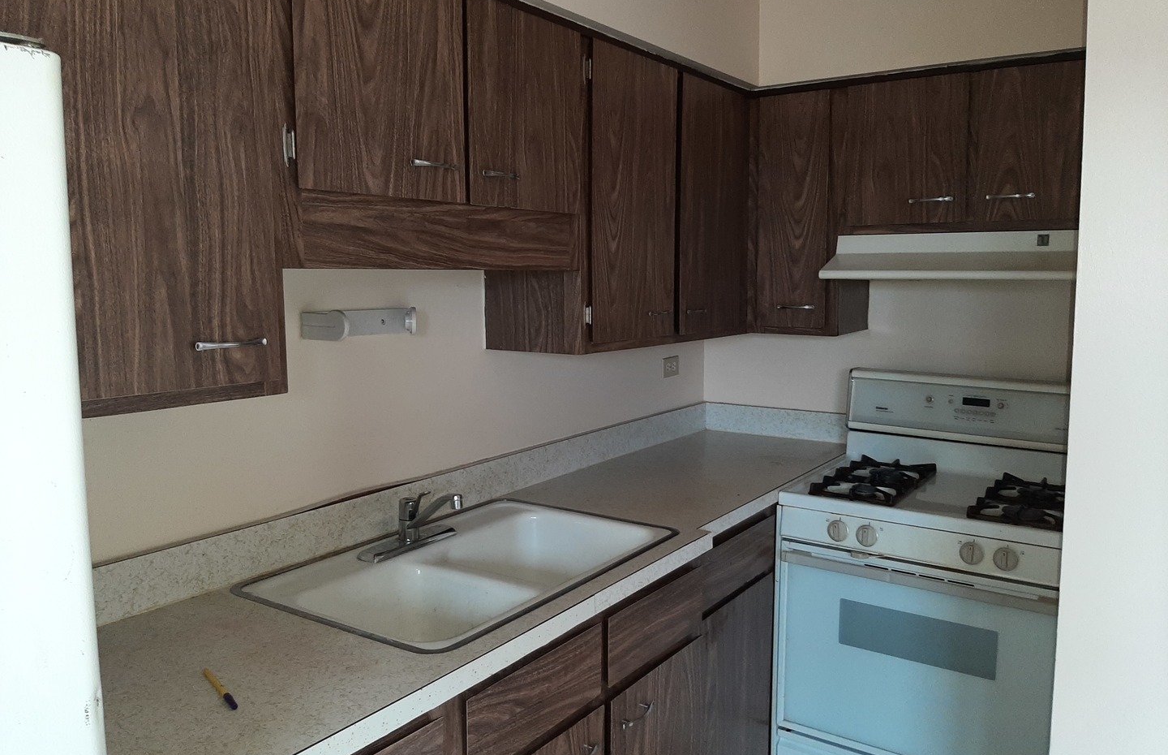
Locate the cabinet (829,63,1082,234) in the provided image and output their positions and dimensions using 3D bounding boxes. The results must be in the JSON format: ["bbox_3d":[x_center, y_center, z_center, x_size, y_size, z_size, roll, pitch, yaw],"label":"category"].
[{"bbox_3d":[1.172,-0.648,2.575,0.734,0.457,0.352,4,8,35],"label":"cabinet"}]

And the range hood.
[{"bbox_3d":[1.131,-0.354,2.546,0.740,0.131,0.504,4,8,35],"label":"range hood"}]

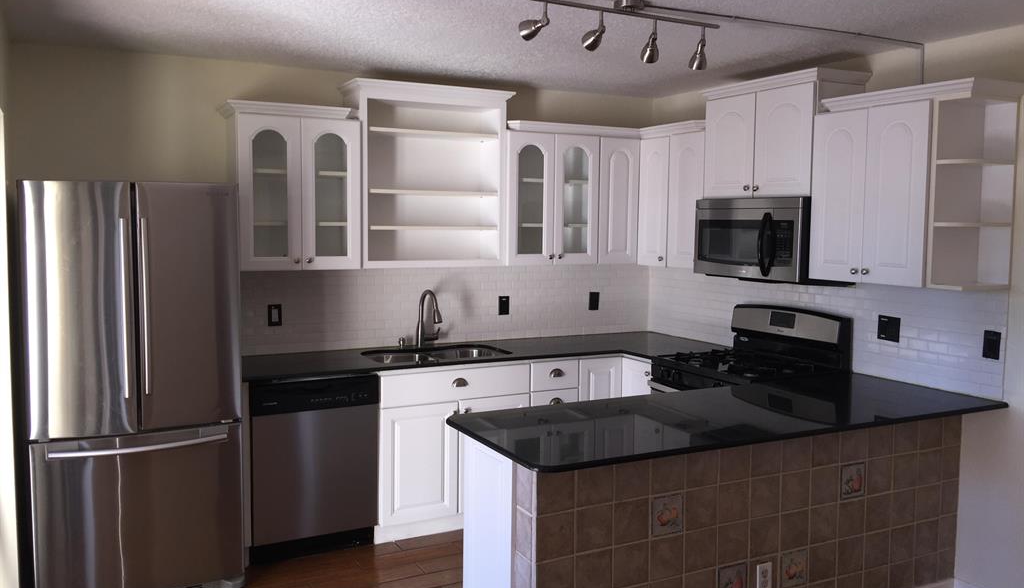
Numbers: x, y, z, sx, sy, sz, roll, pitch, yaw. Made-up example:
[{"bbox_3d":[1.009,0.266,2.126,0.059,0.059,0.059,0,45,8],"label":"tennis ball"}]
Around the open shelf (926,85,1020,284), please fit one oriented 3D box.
[{"bbox_3d":[1.876,-0.416,3.480,0.315,0.802,0.175,-2,5,-27],"label":"open shelf"}]

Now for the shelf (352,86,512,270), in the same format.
[{"bbox_3d":[-0.479,-0.632,4.769,0.855,0.958,0.325,-2,5,-27],"label":"shelf"}]

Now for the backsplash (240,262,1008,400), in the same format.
[{"bbox_3d":[0.281,0.155,4.022,2.690,0.455,2.467,-2,5,-27],"label":"backsplash"}]

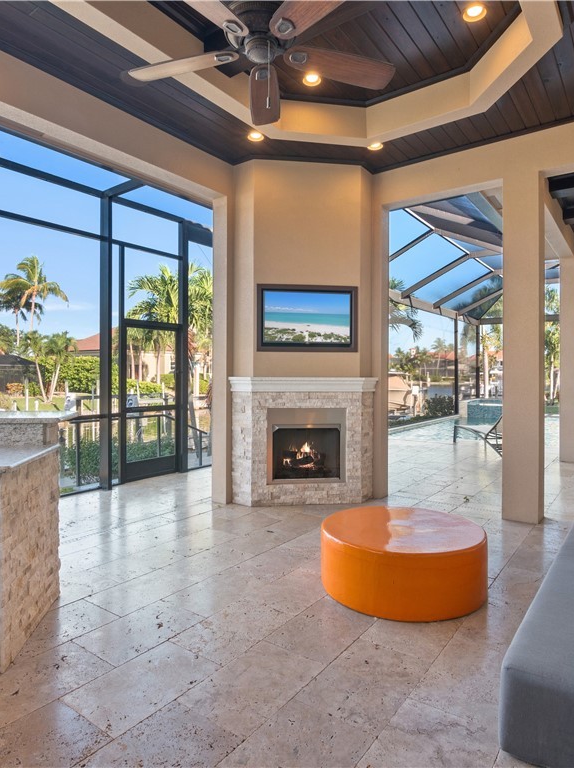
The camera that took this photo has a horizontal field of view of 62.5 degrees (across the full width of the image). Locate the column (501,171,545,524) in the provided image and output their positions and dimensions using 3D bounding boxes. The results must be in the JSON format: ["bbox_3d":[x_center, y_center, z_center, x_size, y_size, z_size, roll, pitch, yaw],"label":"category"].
[{"bbox_3d":[2.346,-0.338,4.681,0.310,3.330,0.310,0,0,37],"label":"column"}]

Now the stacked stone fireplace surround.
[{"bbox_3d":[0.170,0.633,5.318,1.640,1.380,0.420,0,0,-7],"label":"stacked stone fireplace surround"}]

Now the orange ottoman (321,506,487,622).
[{"bbox_3d":[0.772,1.155,3.198,1.080,0.370,1.080,0,0,0],"label":"orange ottoman"}]

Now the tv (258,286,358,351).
[{"bbox_3d":[0.231,-0.712,5.203,1.100,0.715,0.090,0,0,-7],"label":"tv"}]

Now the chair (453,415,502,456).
[{"bbox_3d":[4.174,0.873,9.579,0.650,0.840,1.950,0,0,-8],"label":"chair"}]

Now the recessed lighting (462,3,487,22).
[{"bbox_3d":[1.359,-2.688,3.420,0.185,0.060,0.185,0,0,37],"label":"recessed lighting"}]

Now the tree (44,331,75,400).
[{"bbox_3d":[-16.400,-1.150,33.991,2.600,5.000,2.600,0,0,0],"label":"tree"}]

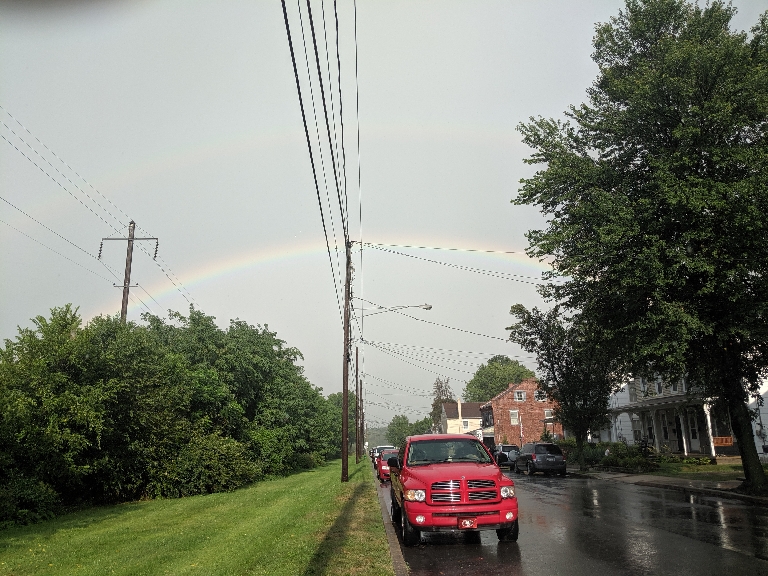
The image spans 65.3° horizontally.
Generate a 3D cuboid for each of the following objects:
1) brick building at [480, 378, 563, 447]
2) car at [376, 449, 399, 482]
[{"bbox_3d":[15.822,15.639,71.330,8.400,9.000,8.800,0,-15,-2],"label":"brick building"},{"bbox_3d":[0.602,9.684,32.841,1.800,1.520,4.500,0,-15,-2],"label":"car"}]

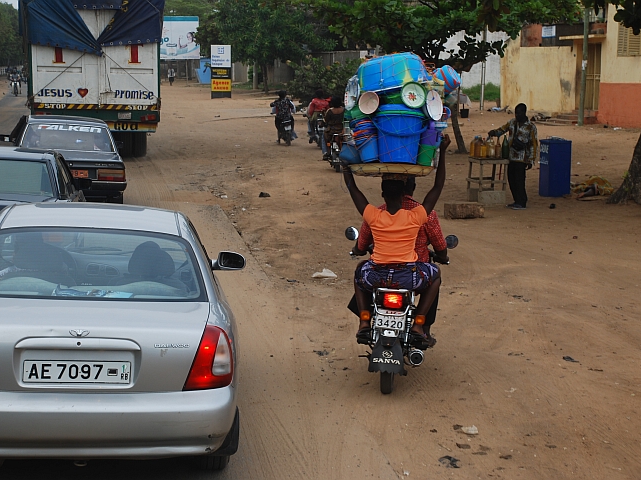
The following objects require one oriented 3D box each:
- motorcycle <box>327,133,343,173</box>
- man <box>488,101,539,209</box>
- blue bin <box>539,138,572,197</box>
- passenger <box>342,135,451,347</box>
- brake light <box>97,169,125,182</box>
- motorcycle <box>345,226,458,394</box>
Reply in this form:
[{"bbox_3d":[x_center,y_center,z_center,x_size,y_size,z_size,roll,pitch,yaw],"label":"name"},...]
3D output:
[{"bbox_3d":[0.313,-1.949,29.035,0.740,1.060,1.930,-2,7,-3],"label":"motorcycle"},{"bbox_3d":[3.132,-1.363,23.300,0.640,1.710,0.520,-5,9,-36],"label":"man"},{"bbox_3d":[4.190,-1.271,25.600,0.415,0.980,0.460,-1,7,-14],"label":"blue bin"},{"bbox_3d":[0.547,0.000,10.330,0.770,1.500,0.630,1,7,4],"label":"passenger"},{"bbox_3d":[-3.221,-0.995,22.150,0.440,0.195,0.120,-1,7,-11],"label":"brake light"},{"bbox_3d":[0.548,0.457,10.501,0.830,1.070,1.970,5,7,5],"label":"motorcycle"}]

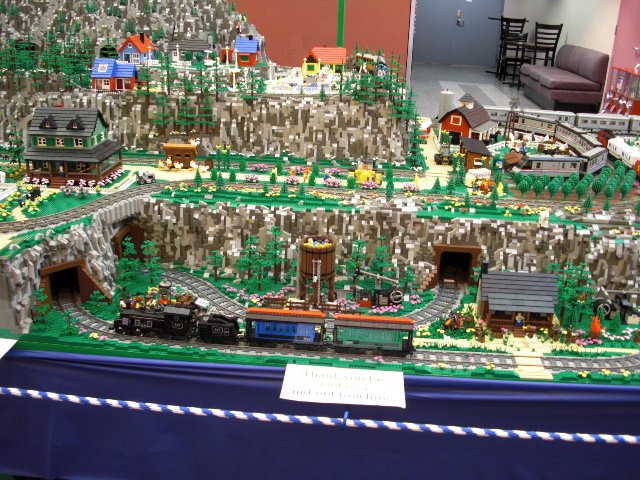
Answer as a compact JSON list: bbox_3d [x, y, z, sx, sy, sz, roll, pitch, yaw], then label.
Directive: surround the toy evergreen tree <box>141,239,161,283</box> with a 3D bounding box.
[{"bbox_3d":[-0.515,0.068,2.010,0.065,0.146,0.065,2,24,3],"label":"toy evergreen tree"}]

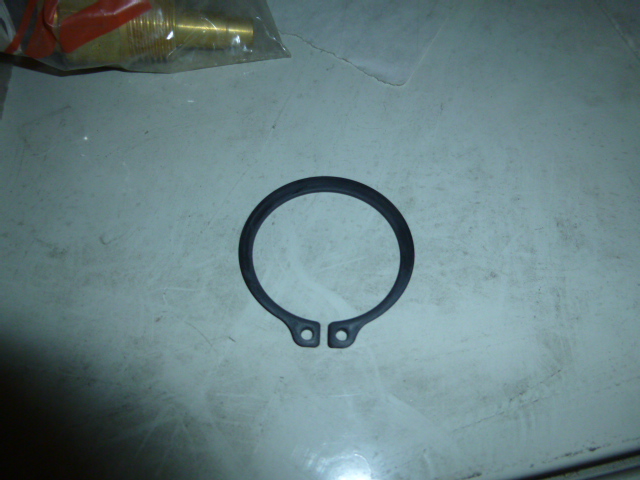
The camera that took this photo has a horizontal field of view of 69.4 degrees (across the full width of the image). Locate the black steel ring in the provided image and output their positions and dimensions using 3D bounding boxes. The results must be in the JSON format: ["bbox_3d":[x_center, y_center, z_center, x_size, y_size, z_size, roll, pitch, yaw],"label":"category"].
[{"bbox_3d":[0.001,0.003,0.103,0.039,0.002,0.042,1,61,-1],"label":"black steel ring"}]

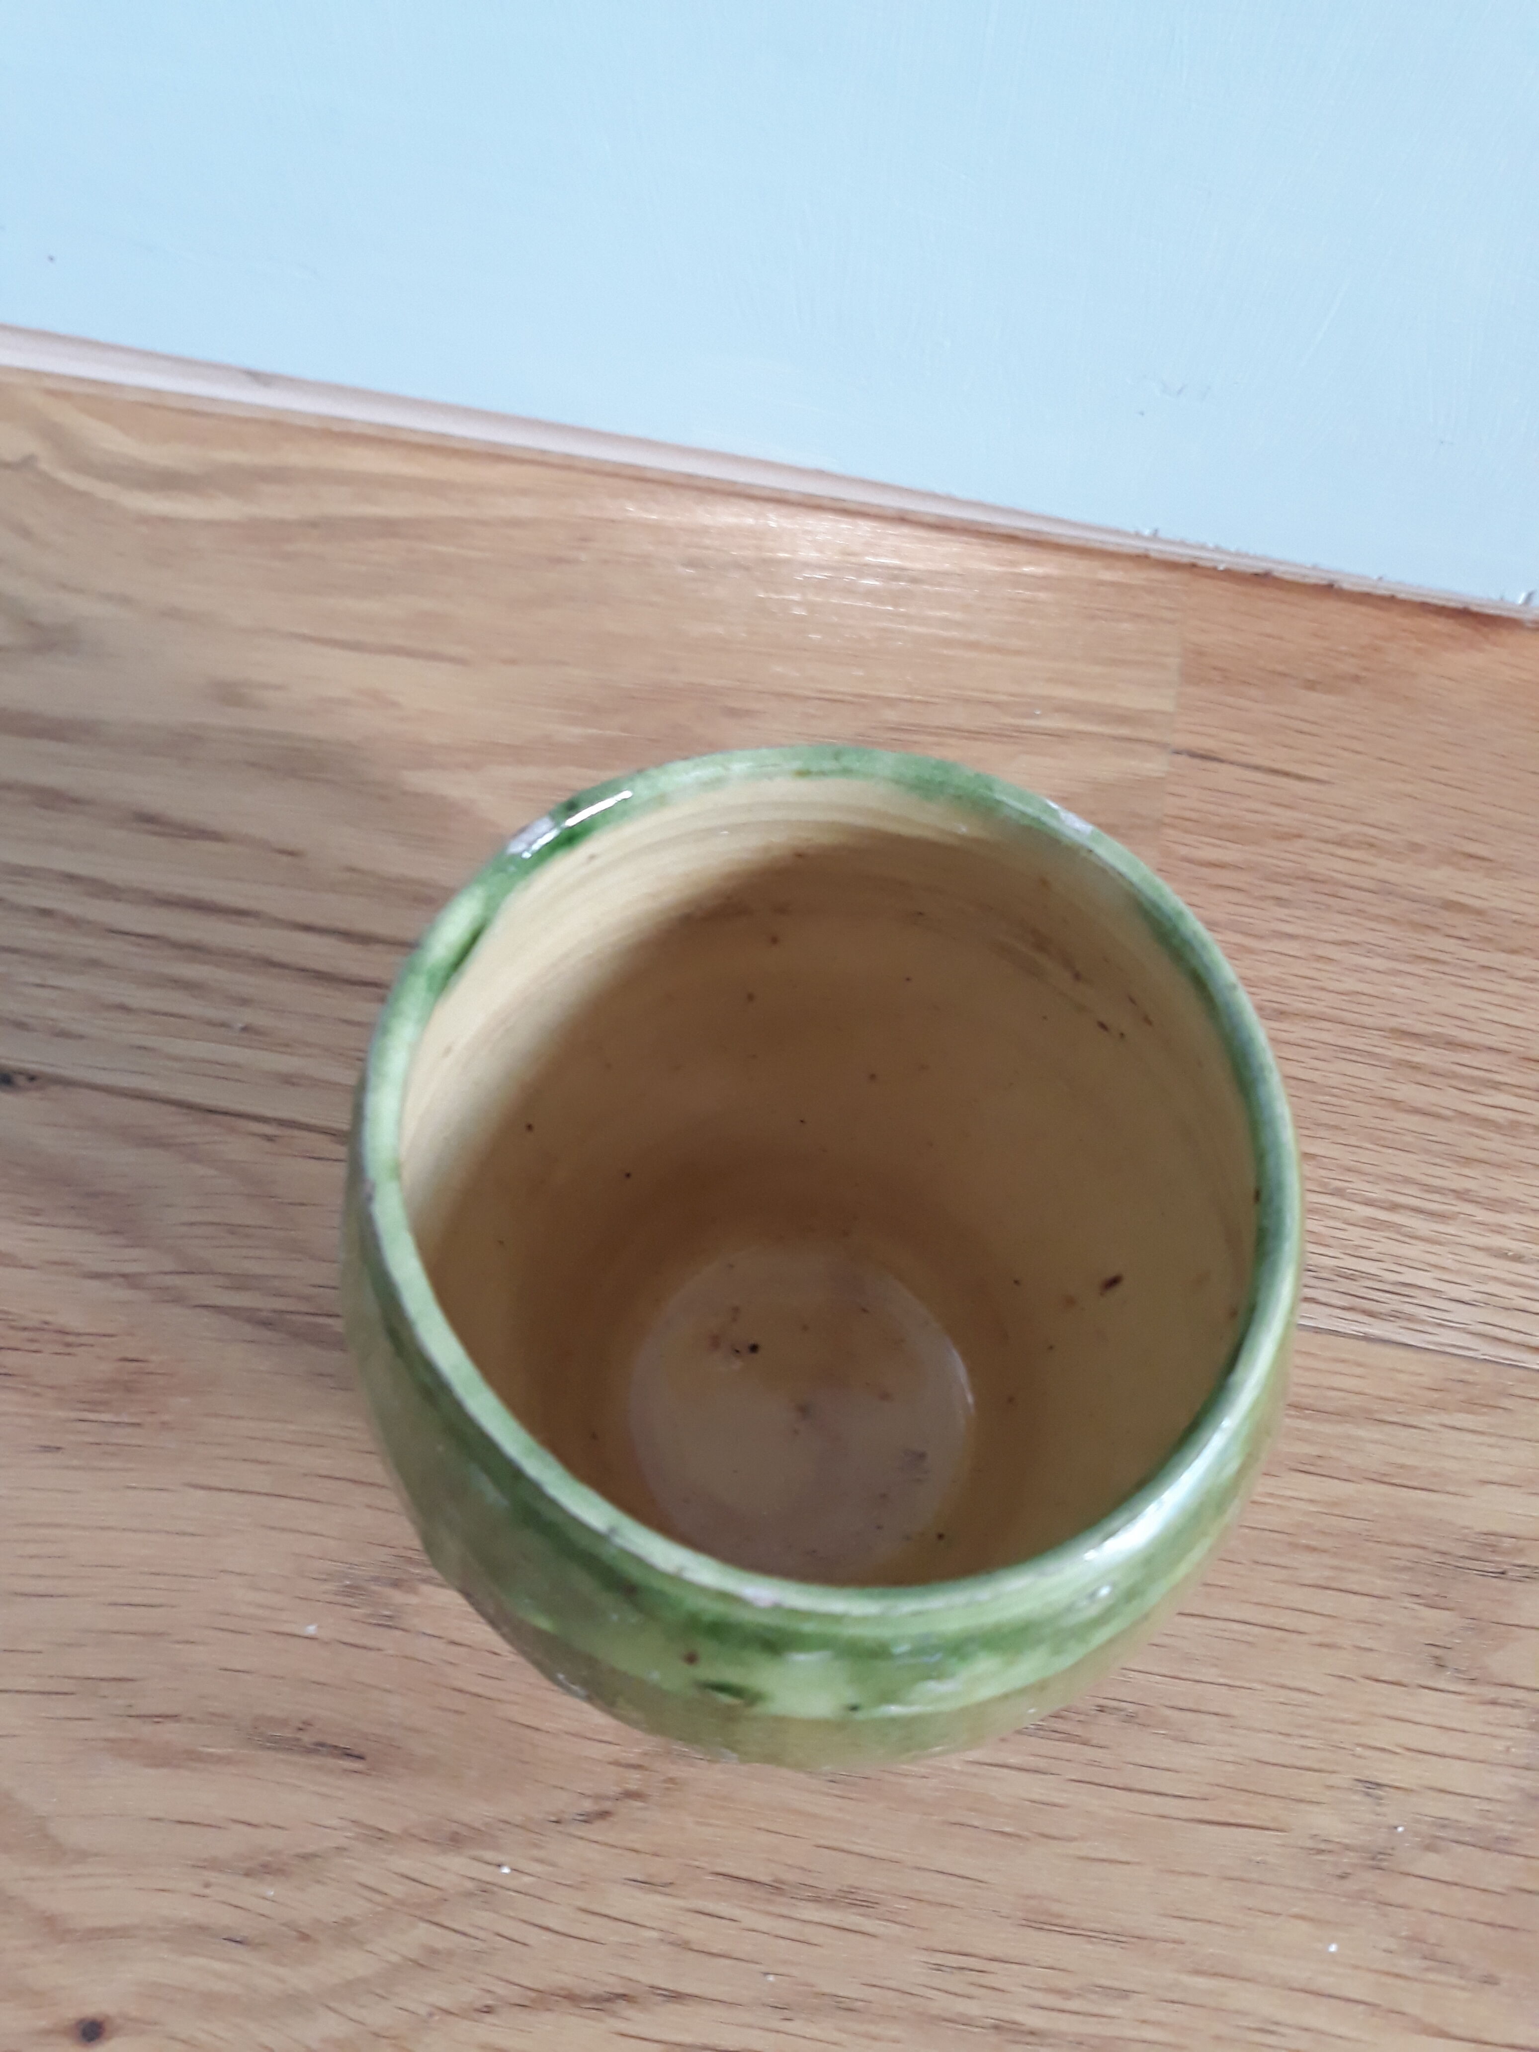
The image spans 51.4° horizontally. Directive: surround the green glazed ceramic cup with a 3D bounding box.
[{"bbox_3d":[0.006,0.039,0.225,0.118,0.121,0.118,0,62,-1],"label":"green glazed ceramic cup"}]

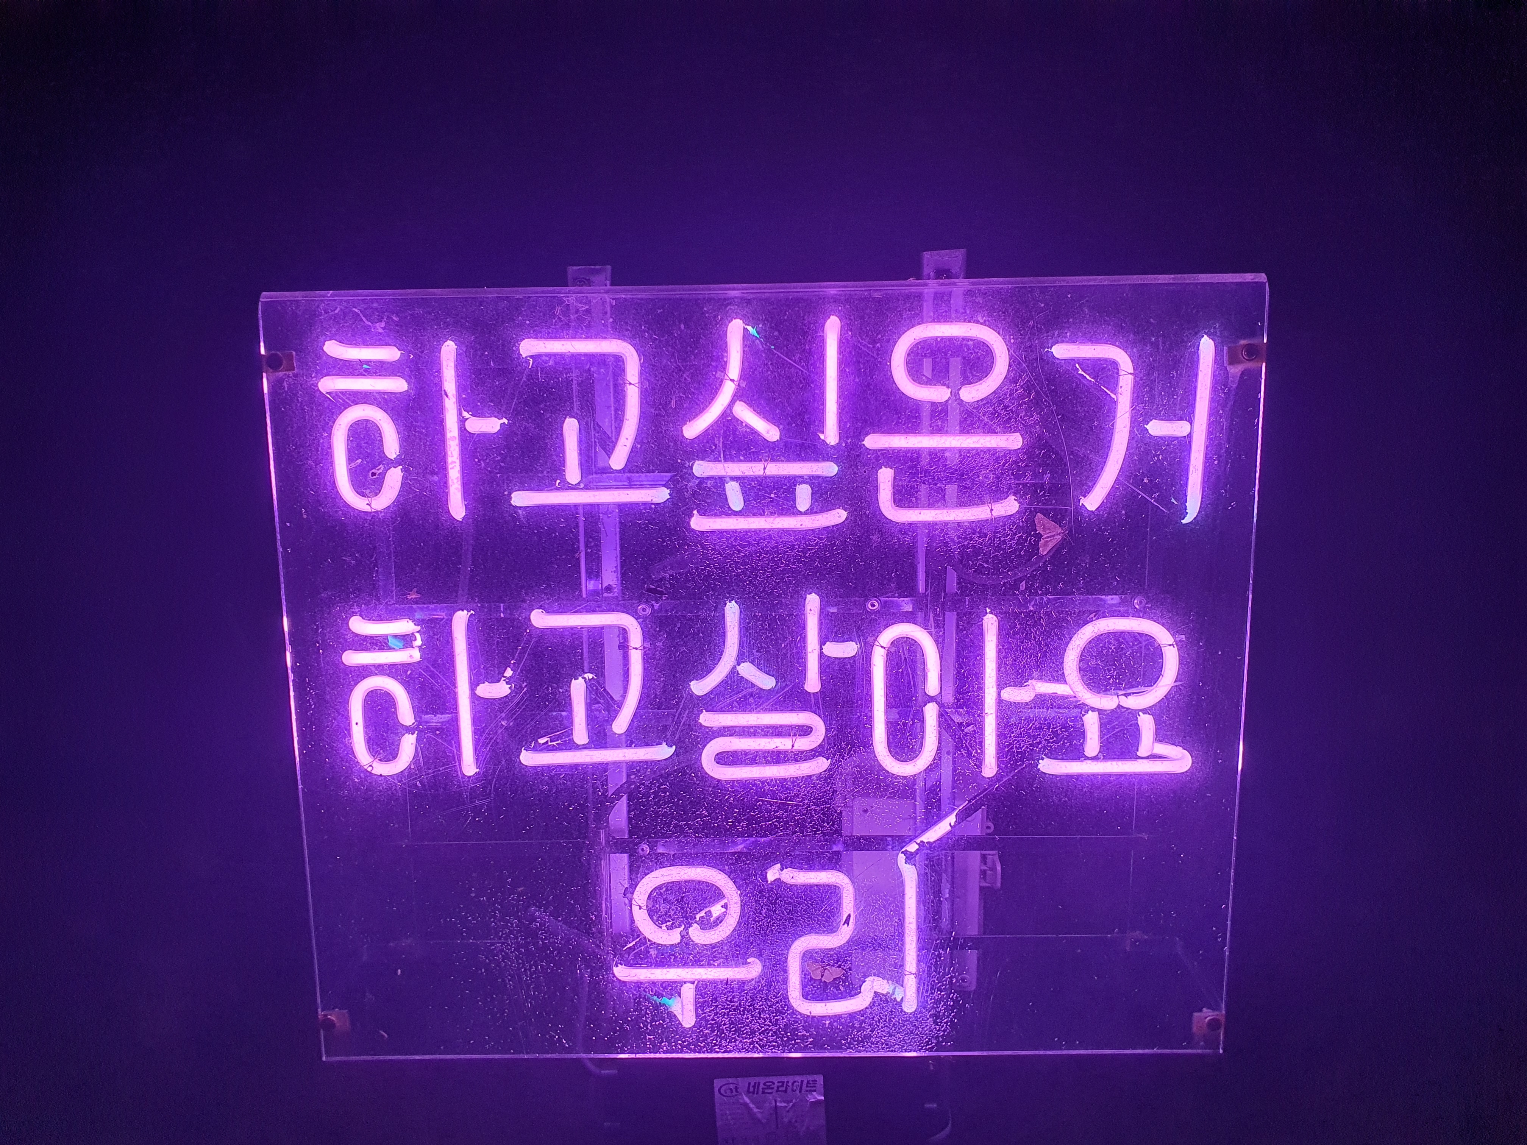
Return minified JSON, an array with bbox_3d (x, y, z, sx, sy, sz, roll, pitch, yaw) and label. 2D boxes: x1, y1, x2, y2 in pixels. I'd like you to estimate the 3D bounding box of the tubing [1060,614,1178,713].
[{"bbox_3d":[0.270,0.069,0.864,0.086,0.071,0.013,-1,10,1],"label":"tubing"}]

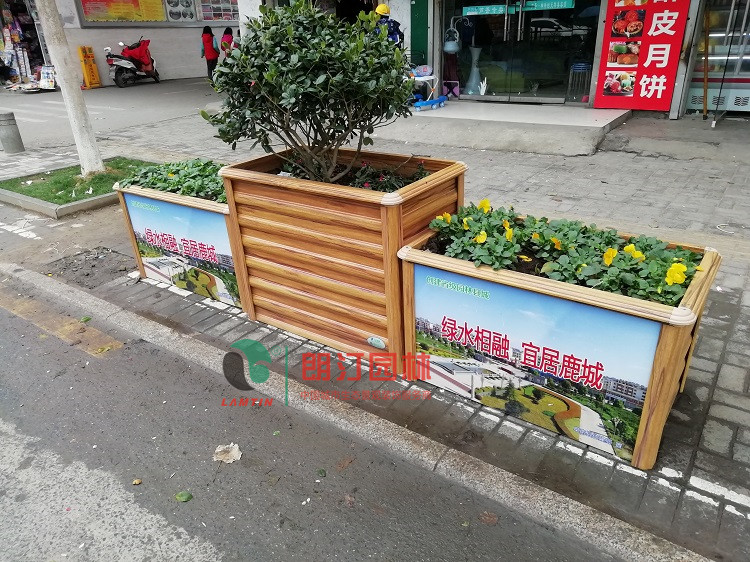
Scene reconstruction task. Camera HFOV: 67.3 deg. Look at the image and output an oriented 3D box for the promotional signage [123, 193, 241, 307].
[{"bbox_3d":[-1.119,-0.190,3.275,0.898,0.550,0.029,14,30,32],"label":"promotional signage"}]

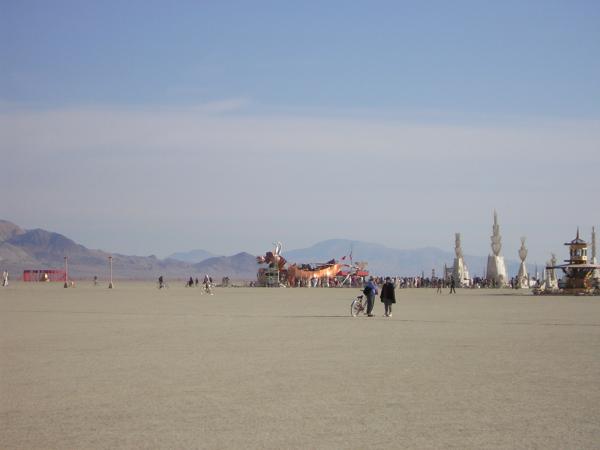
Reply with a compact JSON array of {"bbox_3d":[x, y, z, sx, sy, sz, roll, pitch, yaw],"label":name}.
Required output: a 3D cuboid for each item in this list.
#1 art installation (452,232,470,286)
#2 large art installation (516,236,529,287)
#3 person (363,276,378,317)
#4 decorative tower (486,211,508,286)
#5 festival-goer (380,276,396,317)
[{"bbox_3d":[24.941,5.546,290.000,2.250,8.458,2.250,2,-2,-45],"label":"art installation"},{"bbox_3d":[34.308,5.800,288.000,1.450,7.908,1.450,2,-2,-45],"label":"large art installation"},{"bbox_3d":[3.059,3.105,81.000,0.580,1.752,0.500,-1,-2,42],"label":"person"},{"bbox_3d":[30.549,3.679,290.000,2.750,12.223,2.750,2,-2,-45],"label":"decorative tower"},{"bbox_3d":[3.829,3.113,81.000,0.640,1.726,0.420,0,-2,0],"label":"festival-goer"}]

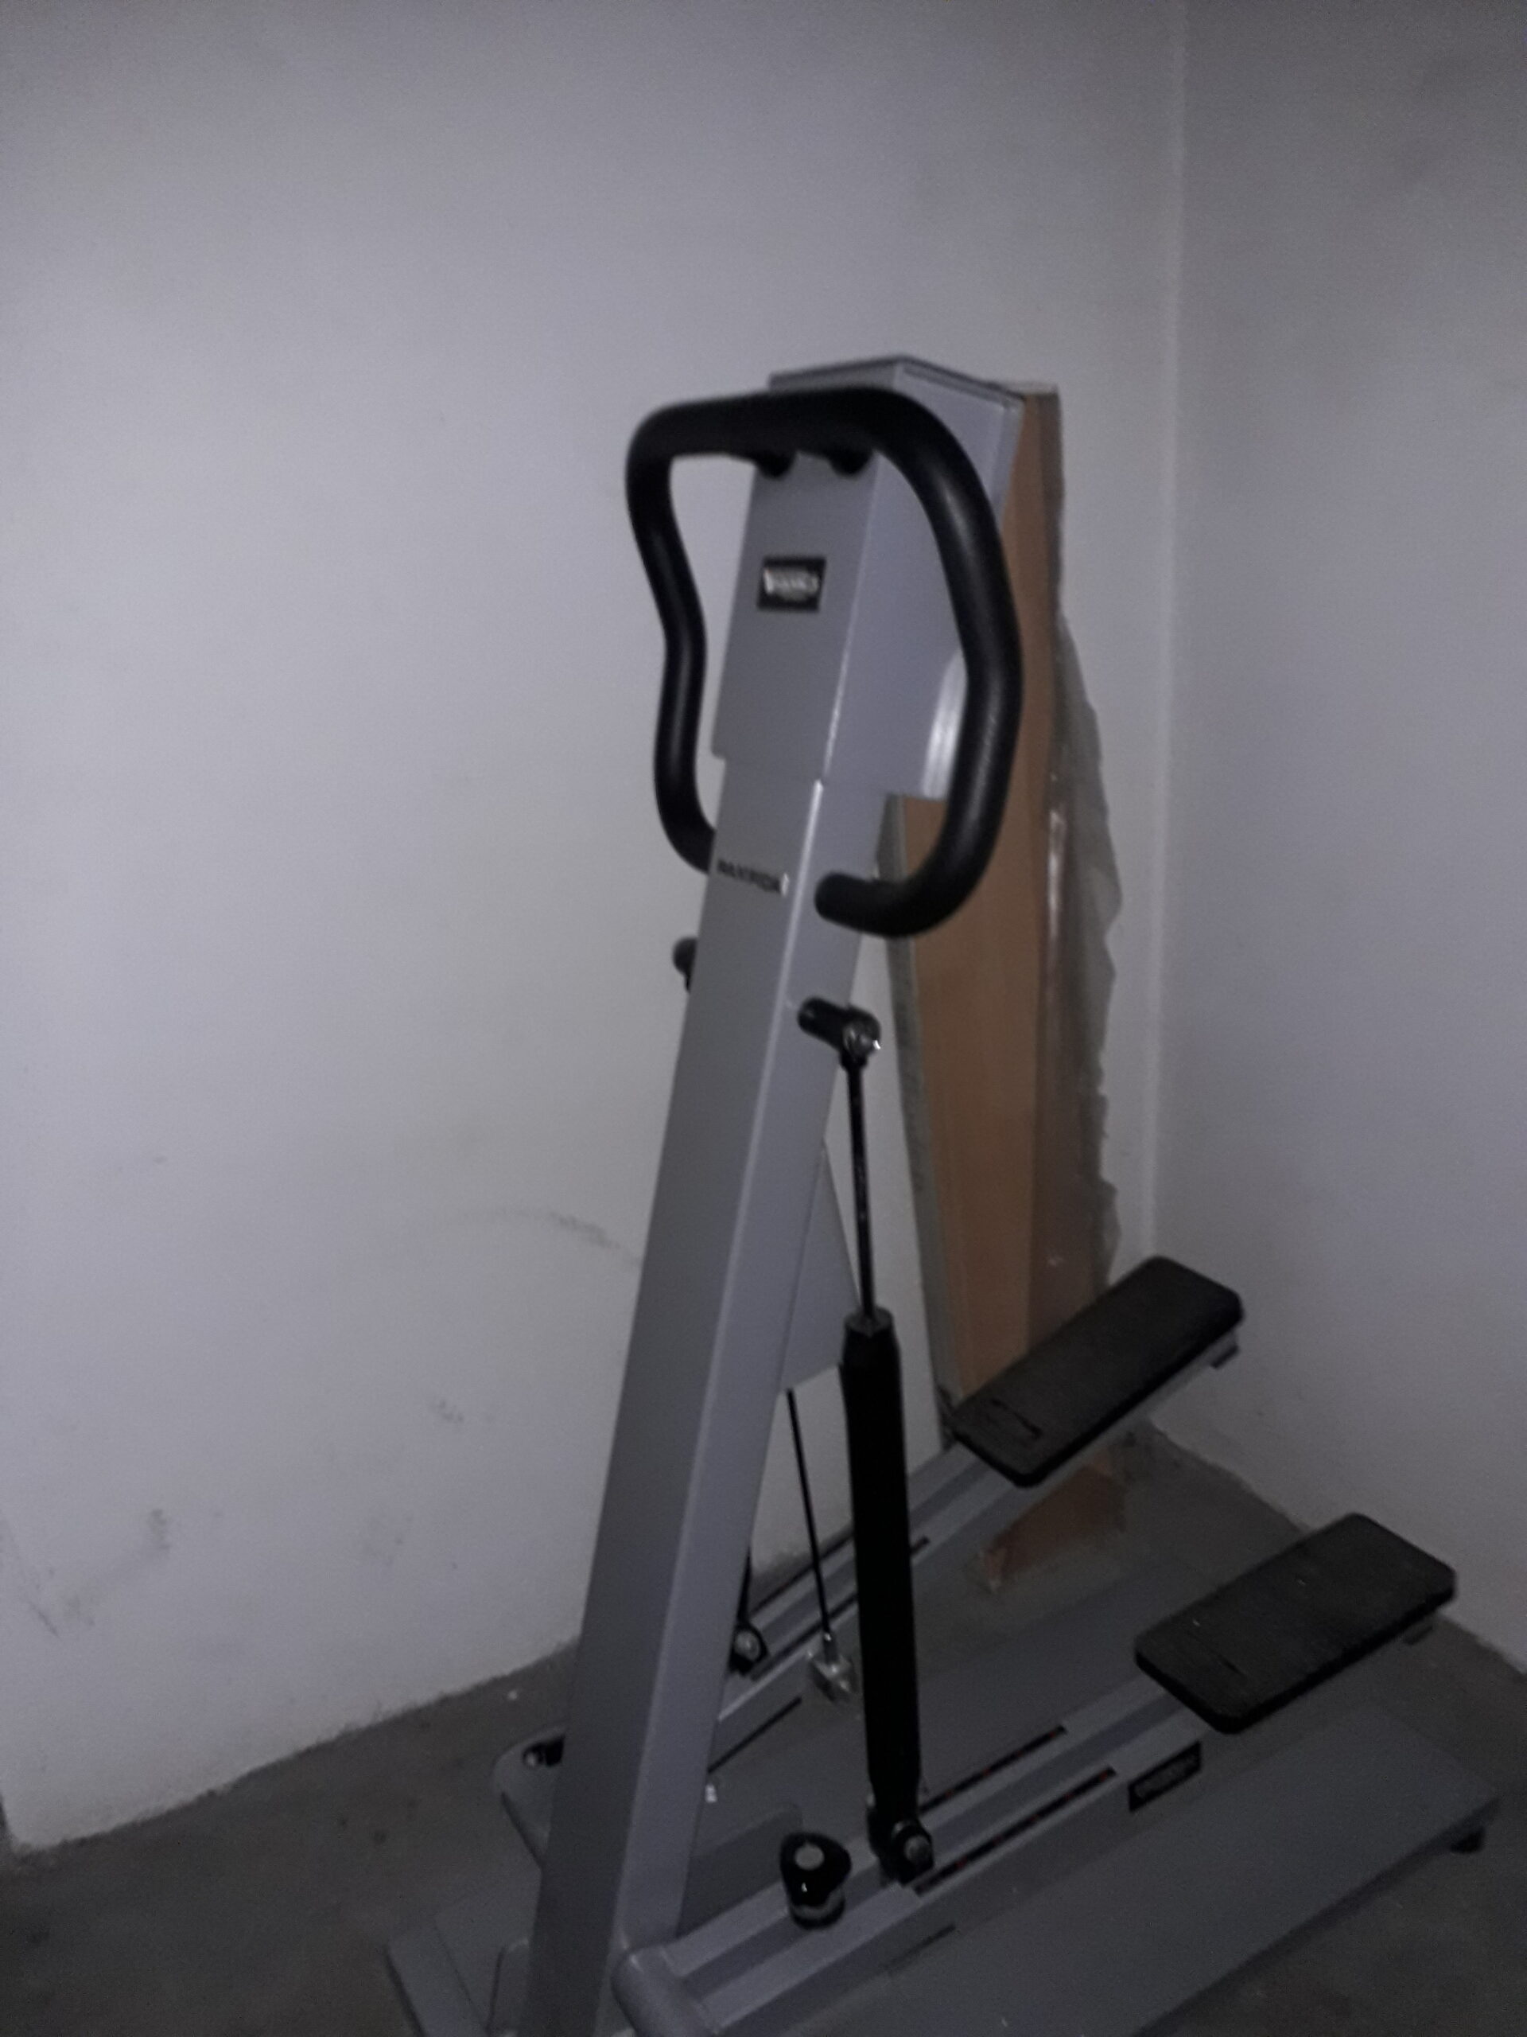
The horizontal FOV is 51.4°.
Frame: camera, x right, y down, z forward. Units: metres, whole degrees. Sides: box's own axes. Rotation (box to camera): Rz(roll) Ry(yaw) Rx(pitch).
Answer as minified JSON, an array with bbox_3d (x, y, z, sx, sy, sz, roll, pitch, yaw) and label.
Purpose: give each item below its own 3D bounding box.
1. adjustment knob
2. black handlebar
[{"bbox_3d":[0.040,0.675,1.244,0.050,0.052,0.050,-12,20,-26],"label":"adjustment knob"},{"bbox_3d":[0.014,-0.256,1.127,0.090,0.345,0.461,-12,20,-26],"label":"black handlebar"}]

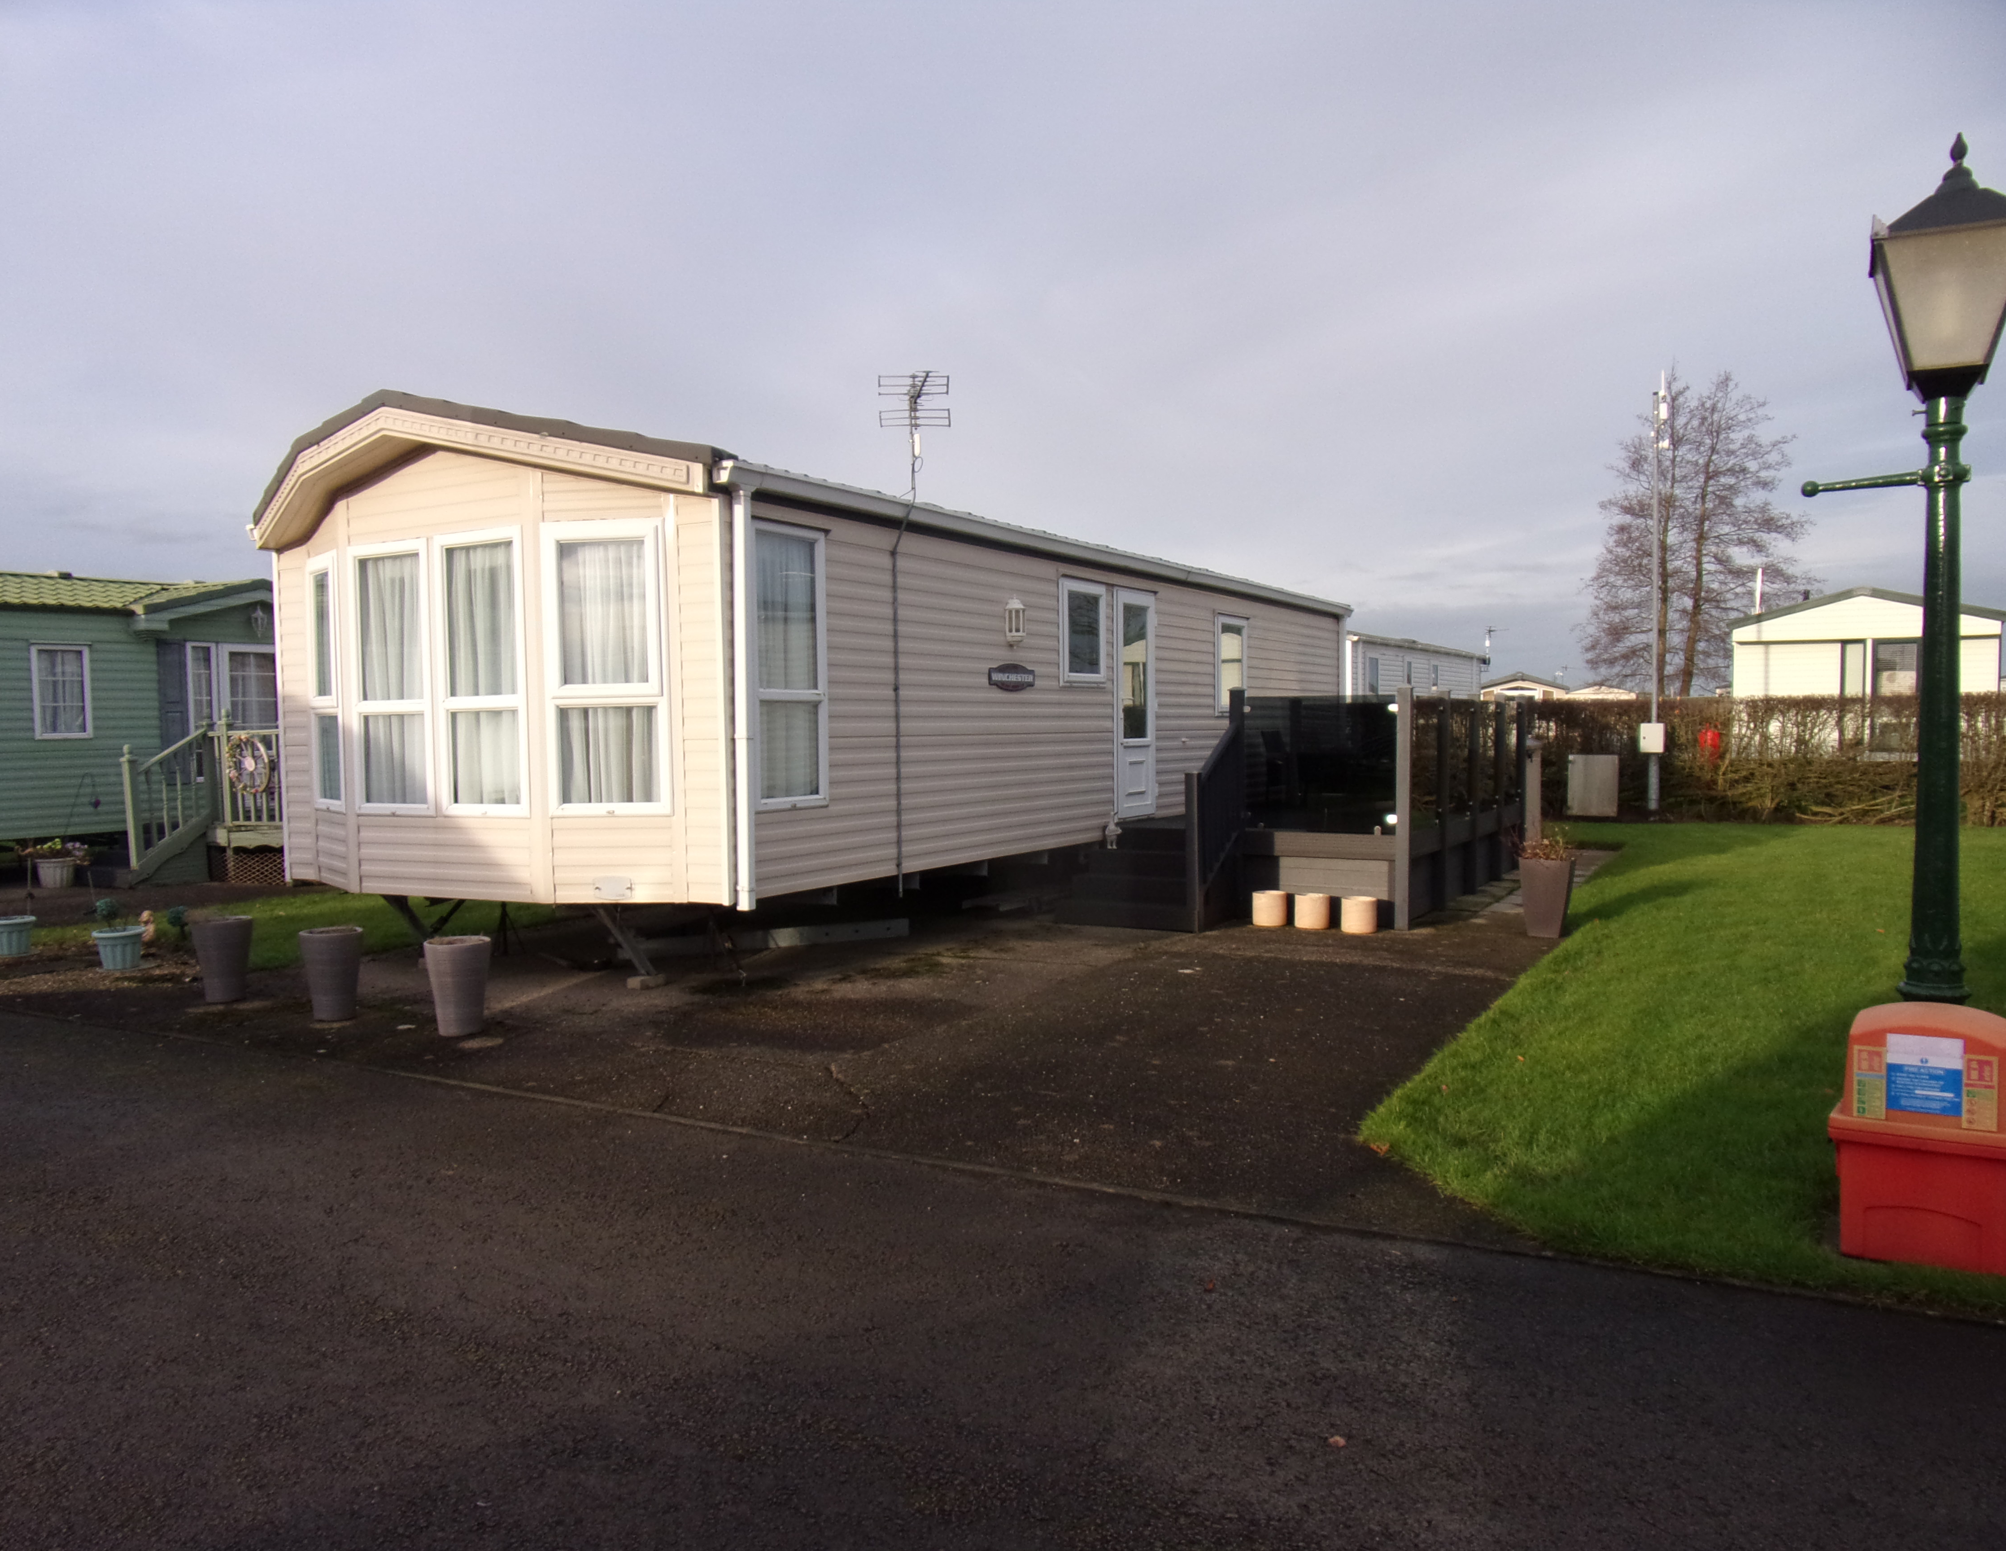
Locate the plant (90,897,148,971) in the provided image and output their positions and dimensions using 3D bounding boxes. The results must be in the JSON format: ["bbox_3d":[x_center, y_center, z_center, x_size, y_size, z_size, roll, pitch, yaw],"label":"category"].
[{"bbox_3d":[-5.704,1.011,9.240,0.305,0.460,0.305,-1,2,0],"label":"plant"}]

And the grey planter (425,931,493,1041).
[{"bbox_3d":[-2.711,1.046,7.110,0.320,0.465,0.320,-1,2,0],"label":"grey planter"}]

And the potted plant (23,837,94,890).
[{"bbox_3d":[-9.649,0.889,14.609,0.605,0.502,0.545,0,2,29],"label":"potted plant"}]

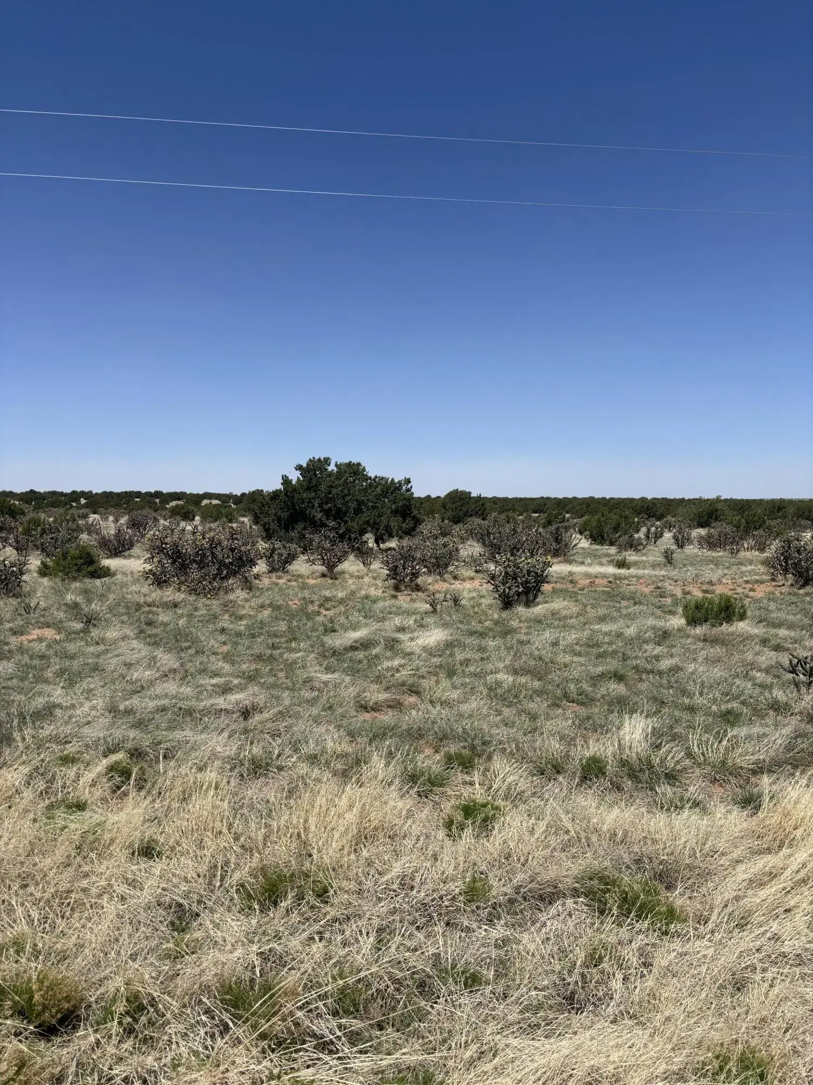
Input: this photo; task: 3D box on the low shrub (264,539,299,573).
[{"bbox_3d":[-2.996,0.321,19.457,0.822,0.784,0.740,0,3,-9],"label":"low shrub"}]

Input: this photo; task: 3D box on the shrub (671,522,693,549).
[{"bbox_3d":[9.989,-0.254,29.525,0.730,0.990,0.690,1,3,19],"label":"shrub"}]

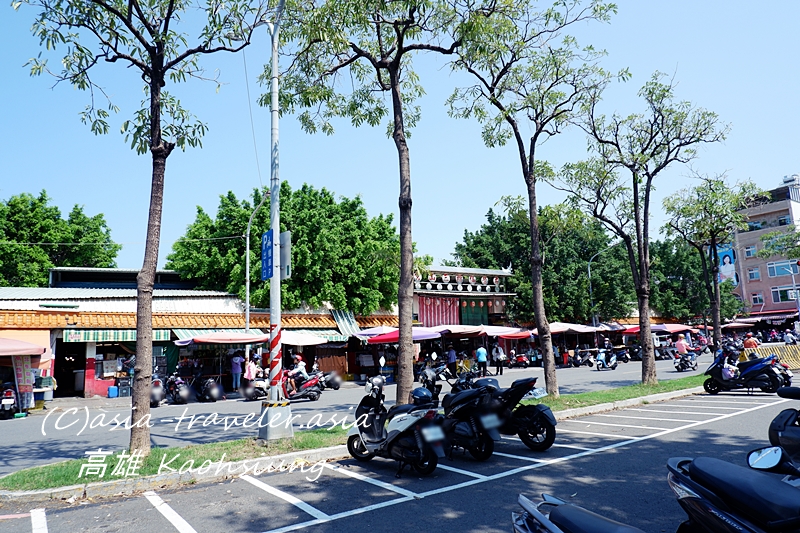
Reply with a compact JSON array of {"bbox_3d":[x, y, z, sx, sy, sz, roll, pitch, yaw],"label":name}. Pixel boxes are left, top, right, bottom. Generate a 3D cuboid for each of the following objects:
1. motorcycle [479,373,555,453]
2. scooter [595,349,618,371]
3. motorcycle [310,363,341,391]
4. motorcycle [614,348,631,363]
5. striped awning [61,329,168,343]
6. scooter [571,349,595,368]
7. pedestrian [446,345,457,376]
[{"bbox_3d":[1.509,2.153,7.713,0.780,1.080,2.000,4,-11,-35],"label":"motorcycle"},{"bbox_3d":[10.166,4.630,25.345,1.740,1.060,0.660,3,-11,-32],"label":"scooter"},{"bbox_3d":[-2.995,4.488,21.001,0.680,1.120,1.820,6,-13,-44],"label":"motorcycle"},{"bbox_3d":[14.280,5.799,33.756,0.680,1.120,1.820,5,-12,-38],"label":"motorcycle"},{"bbox_3d":[-11.383,2.819,20.700,3.850,0.540,0.330,5,-12,-37],"label":"striped awning"},{"bbox_3d":[10.460,5.242,29.352,0.660,1.070,1.780,2,-10,-24],"label":"scooter"},{"bbox_3d":[2.434,4.581,24.626,0.500,1.600,0.380,7,-13,-44],"label":"pedestrian"}]

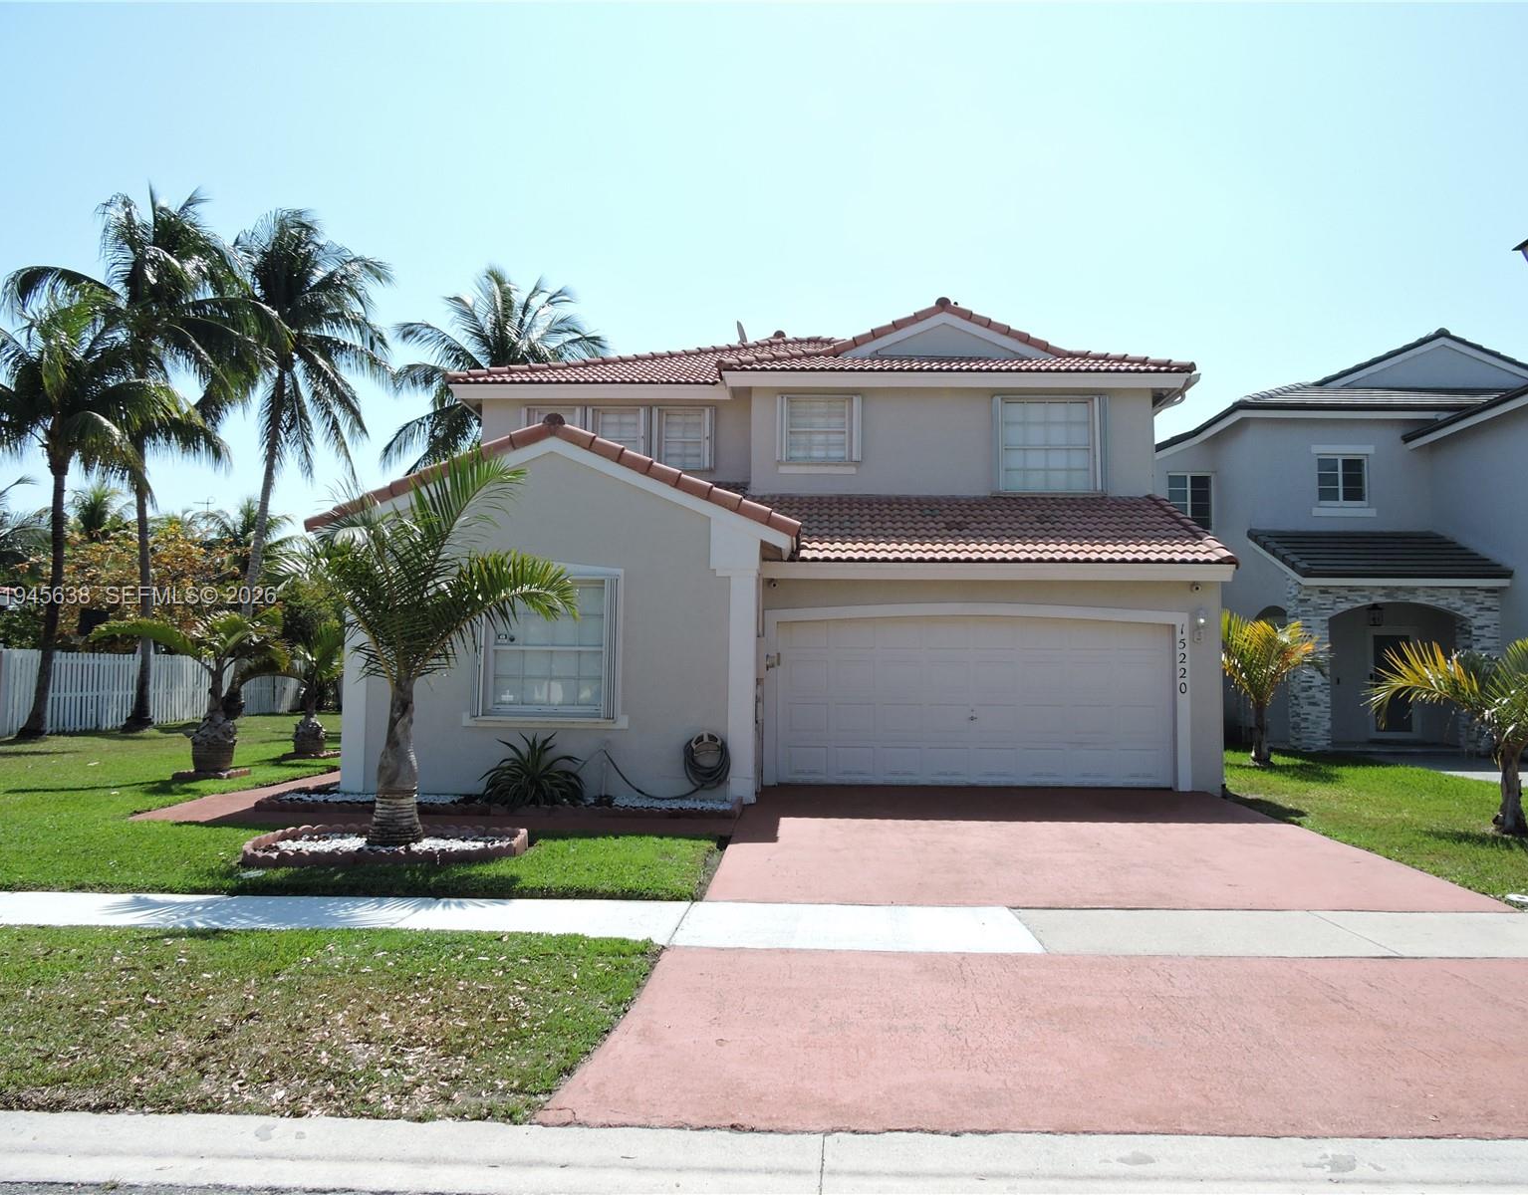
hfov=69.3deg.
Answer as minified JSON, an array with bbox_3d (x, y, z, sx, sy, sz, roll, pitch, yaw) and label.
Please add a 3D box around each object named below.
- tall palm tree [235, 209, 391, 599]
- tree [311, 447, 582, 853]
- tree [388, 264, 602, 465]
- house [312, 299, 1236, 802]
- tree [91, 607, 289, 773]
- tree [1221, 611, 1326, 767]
[{"bbox_3d":[-13.437,-3.944,32.357,4.720,15.040,4.600,1,-4,2],"label":"tall palm tree"},{"bbox_3d":[-2.769,0.402,9.478,2.270,3.310,2.200,1,-4,2],"label":"tree"},{"bbox_3d":[-8.053,-3.064,32.541,6.500,13.430,6.200,1,-4,2],"label":"tree"},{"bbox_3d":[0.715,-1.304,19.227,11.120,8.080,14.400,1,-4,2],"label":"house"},{"bbox_3d":[-8.099,1.292,15.586,2.610,2.280,2.500,1,-4,2],"label":"tree"},{"bbox_3d":[8.959,1.593,19.588,1.840,2.670,1.800,1,-4,2],"label":"tree"}]

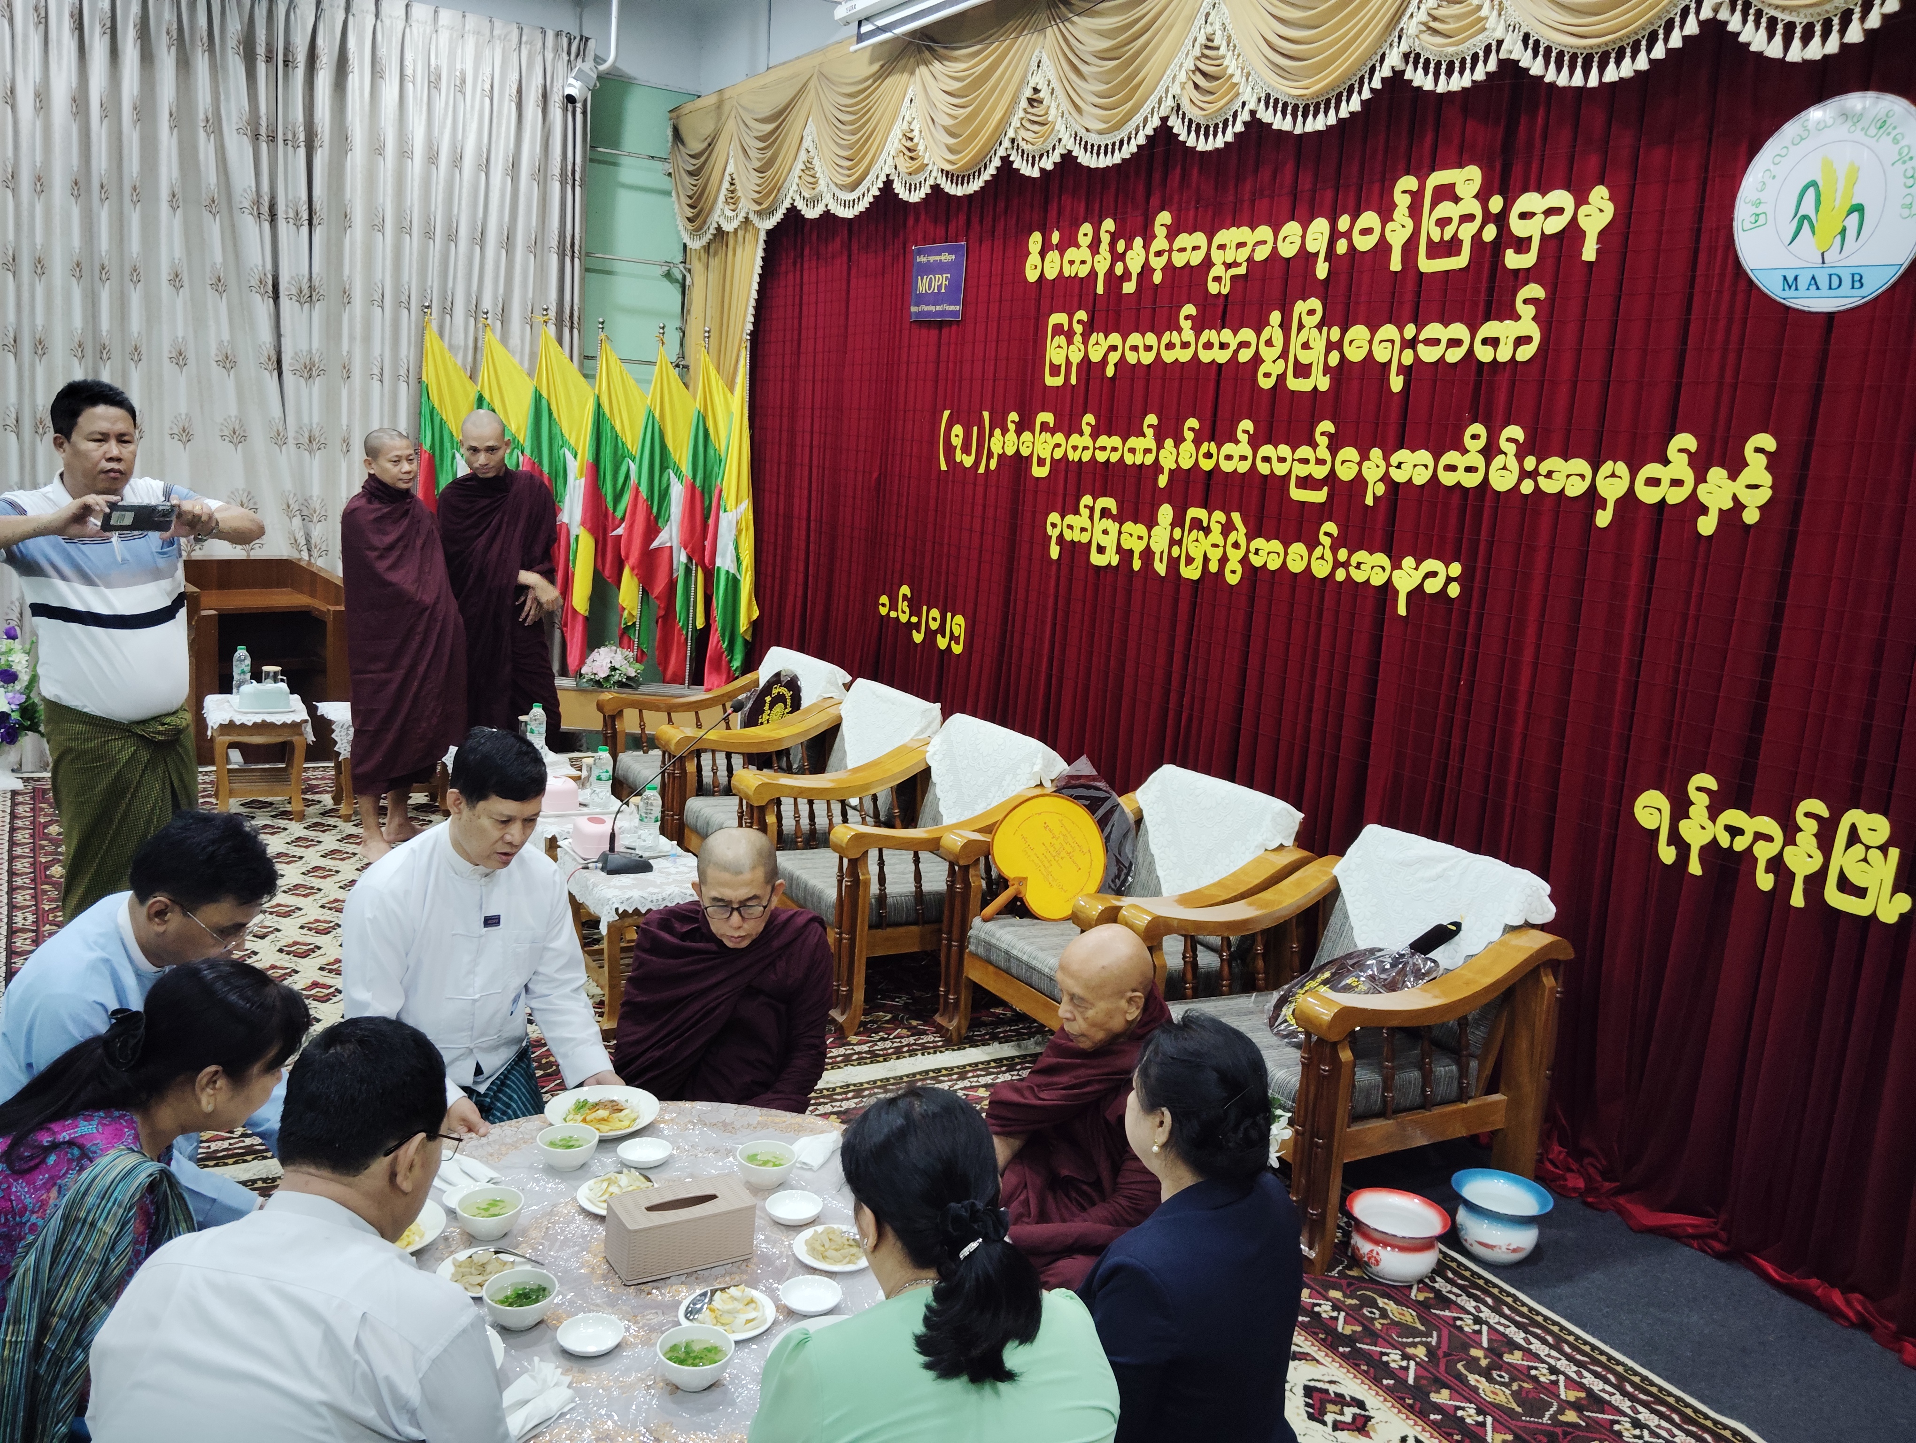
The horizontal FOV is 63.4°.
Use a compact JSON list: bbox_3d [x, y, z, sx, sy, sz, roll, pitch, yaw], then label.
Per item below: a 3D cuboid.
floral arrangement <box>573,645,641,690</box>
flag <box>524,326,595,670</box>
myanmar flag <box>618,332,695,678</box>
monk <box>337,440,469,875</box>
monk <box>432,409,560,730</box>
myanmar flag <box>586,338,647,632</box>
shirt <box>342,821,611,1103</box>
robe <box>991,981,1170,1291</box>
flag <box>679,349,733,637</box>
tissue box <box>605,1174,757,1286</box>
[{"bbox_3d":[-1.820,-0.276,8.046,0.350,0.230,0.320,-2,12,-33],"label":"floral arrangement"},{"bbox_3d":[-2.121,-1.170,8.220,0.390,1.780,0.220,4,10,-4],"label":"flag"},{"bbox_3d":[-1.596,-1.105,8.250,0.370,1.750,0.220,4,10,-4],"label":"myanmar flag"},{"bbox_3d":[-2.151,-0.302,5.990,0.480,1.620,0.380,-4,13,-40],"label":"monk"},{"bbox_3d":[-1.896,-0.405,6.343,0.490,1.700,0.360,-3,12,-37],"label":"monk"},{"bbox_3d":[-1.746,-1.172,7.980,0.310,1.580,0.200,-1,11,-25],"label":"myanmar flag"},{"bbox_3d":[-0.952,0.453,3.060,0.480,0.560,0.400,-3,12,-37],"label":"shirt"},{"bbox_3d":[0.240,0.860,3.062,0.580,0.660,0.620,-2,12,-32],"label":"robe"},{"bbox_3d":[-1.342,-1.184,8.280,0.300,1.620,0.220,4,10,-4],"label":"flag"},{"bbox_3d":[-0.462,0.852,2.603,0.224,0.100,0.106,-2,12,-31],"label":"tissue box"}]

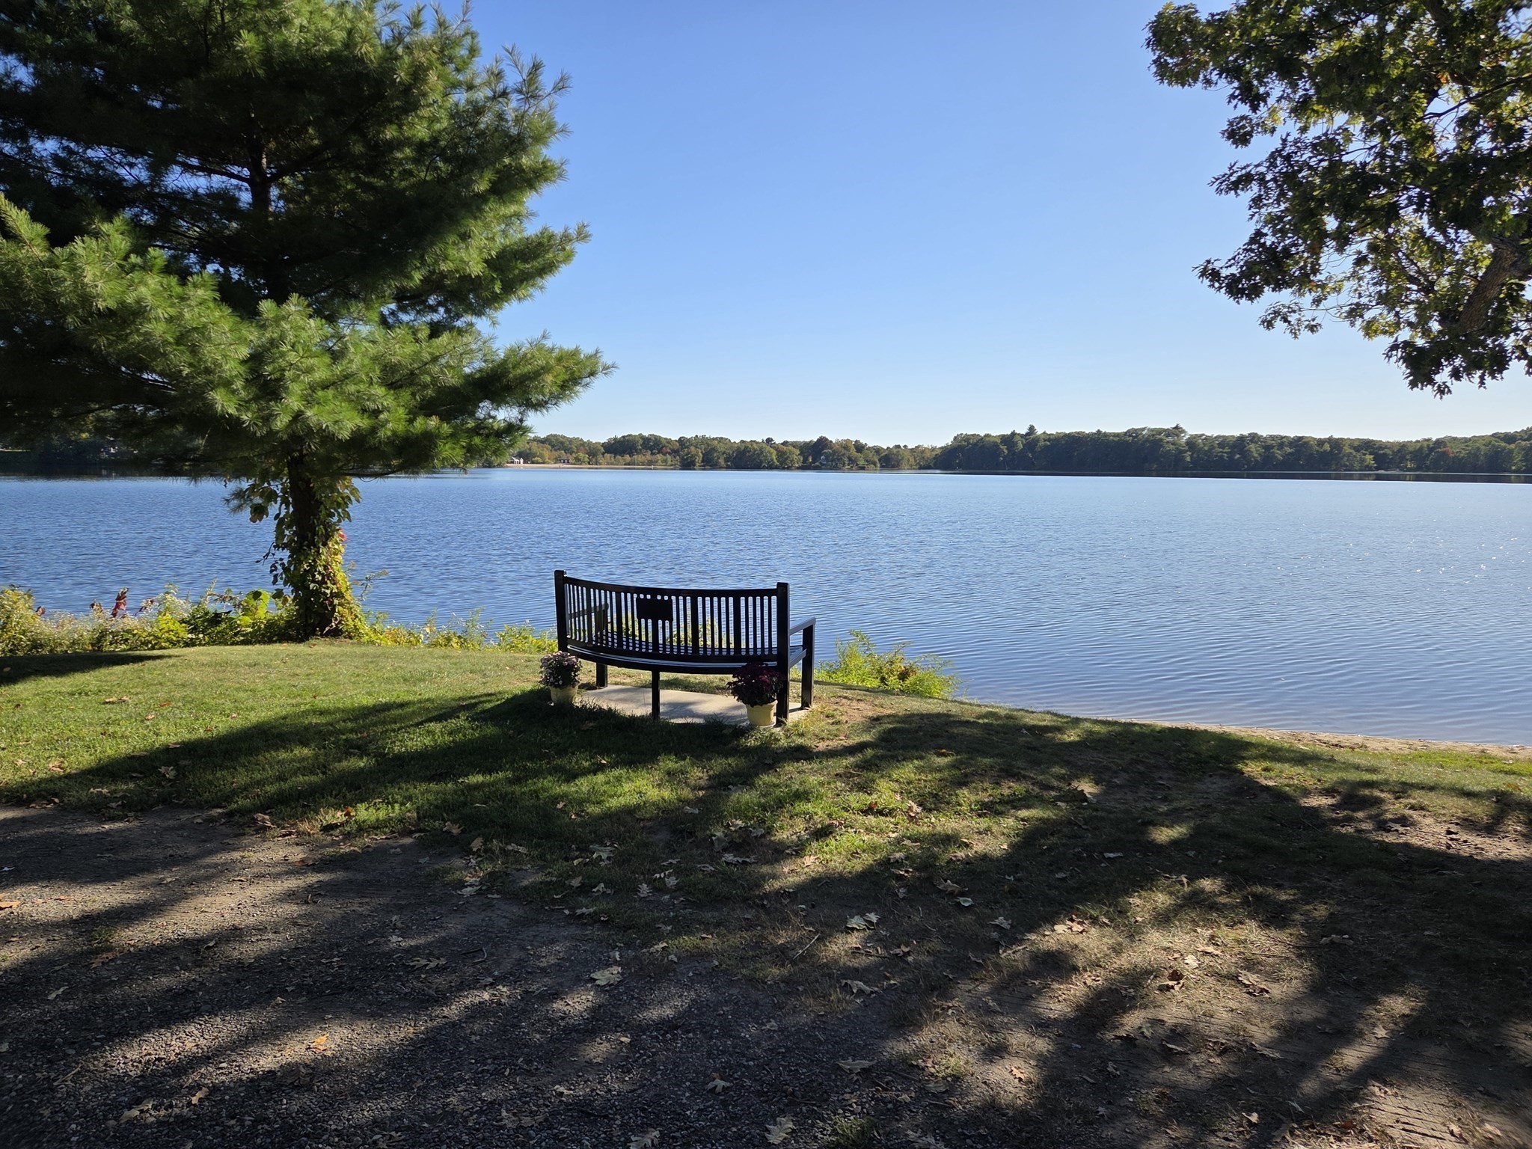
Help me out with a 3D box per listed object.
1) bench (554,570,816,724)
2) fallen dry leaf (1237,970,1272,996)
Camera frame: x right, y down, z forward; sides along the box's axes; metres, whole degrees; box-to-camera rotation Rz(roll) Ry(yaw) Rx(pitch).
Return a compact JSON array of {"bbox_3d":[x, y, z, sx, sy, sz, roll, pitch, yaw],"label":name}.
[{"bbox_3d":[-0.605,0.462,7.095,1.770,0.925,0.810,3,7,22],"label":"bench"},{"bbox_3d":[1.561,1.309,3.257,0.080,0.025,0.120,-2,7,-22],"label":"fallen dry leaf"}]

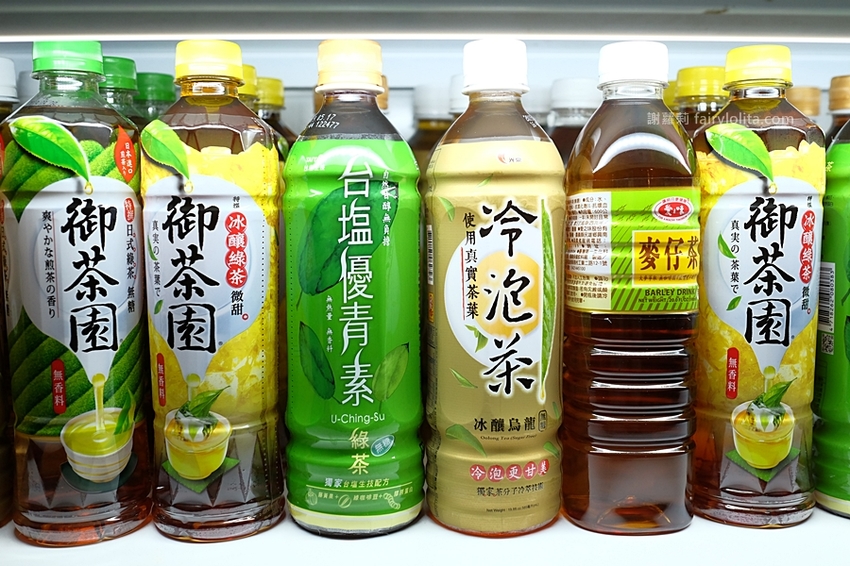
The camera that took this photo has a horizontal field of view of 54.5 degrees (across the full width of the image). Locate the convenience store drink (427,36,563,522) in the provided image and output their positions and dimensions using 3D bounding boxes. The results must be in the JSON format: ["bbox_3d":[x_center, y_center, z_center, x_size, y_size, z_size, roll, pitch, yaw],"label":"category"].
[{"bbox_3d":[0.034,0.001,0.402,0.067,0.230,0.067,-1,5,-5],"label":"convenience store drink"}]

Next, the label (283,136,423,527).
[{"bbox_3d":[-0.035,0.022,0.403,0.067,0.176,0.067,-1,5,-5],"label":"label"}]

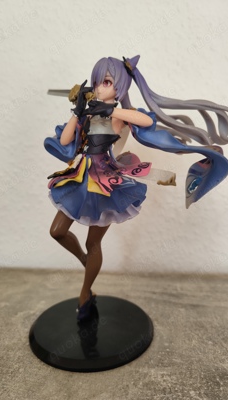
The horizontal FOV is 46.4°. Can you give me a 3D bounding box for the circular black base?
[{"bbox_3d":[-0.020,0.115,0.245,0.111,0.006,0.111,0,6,0],"label":"circular black base"}]

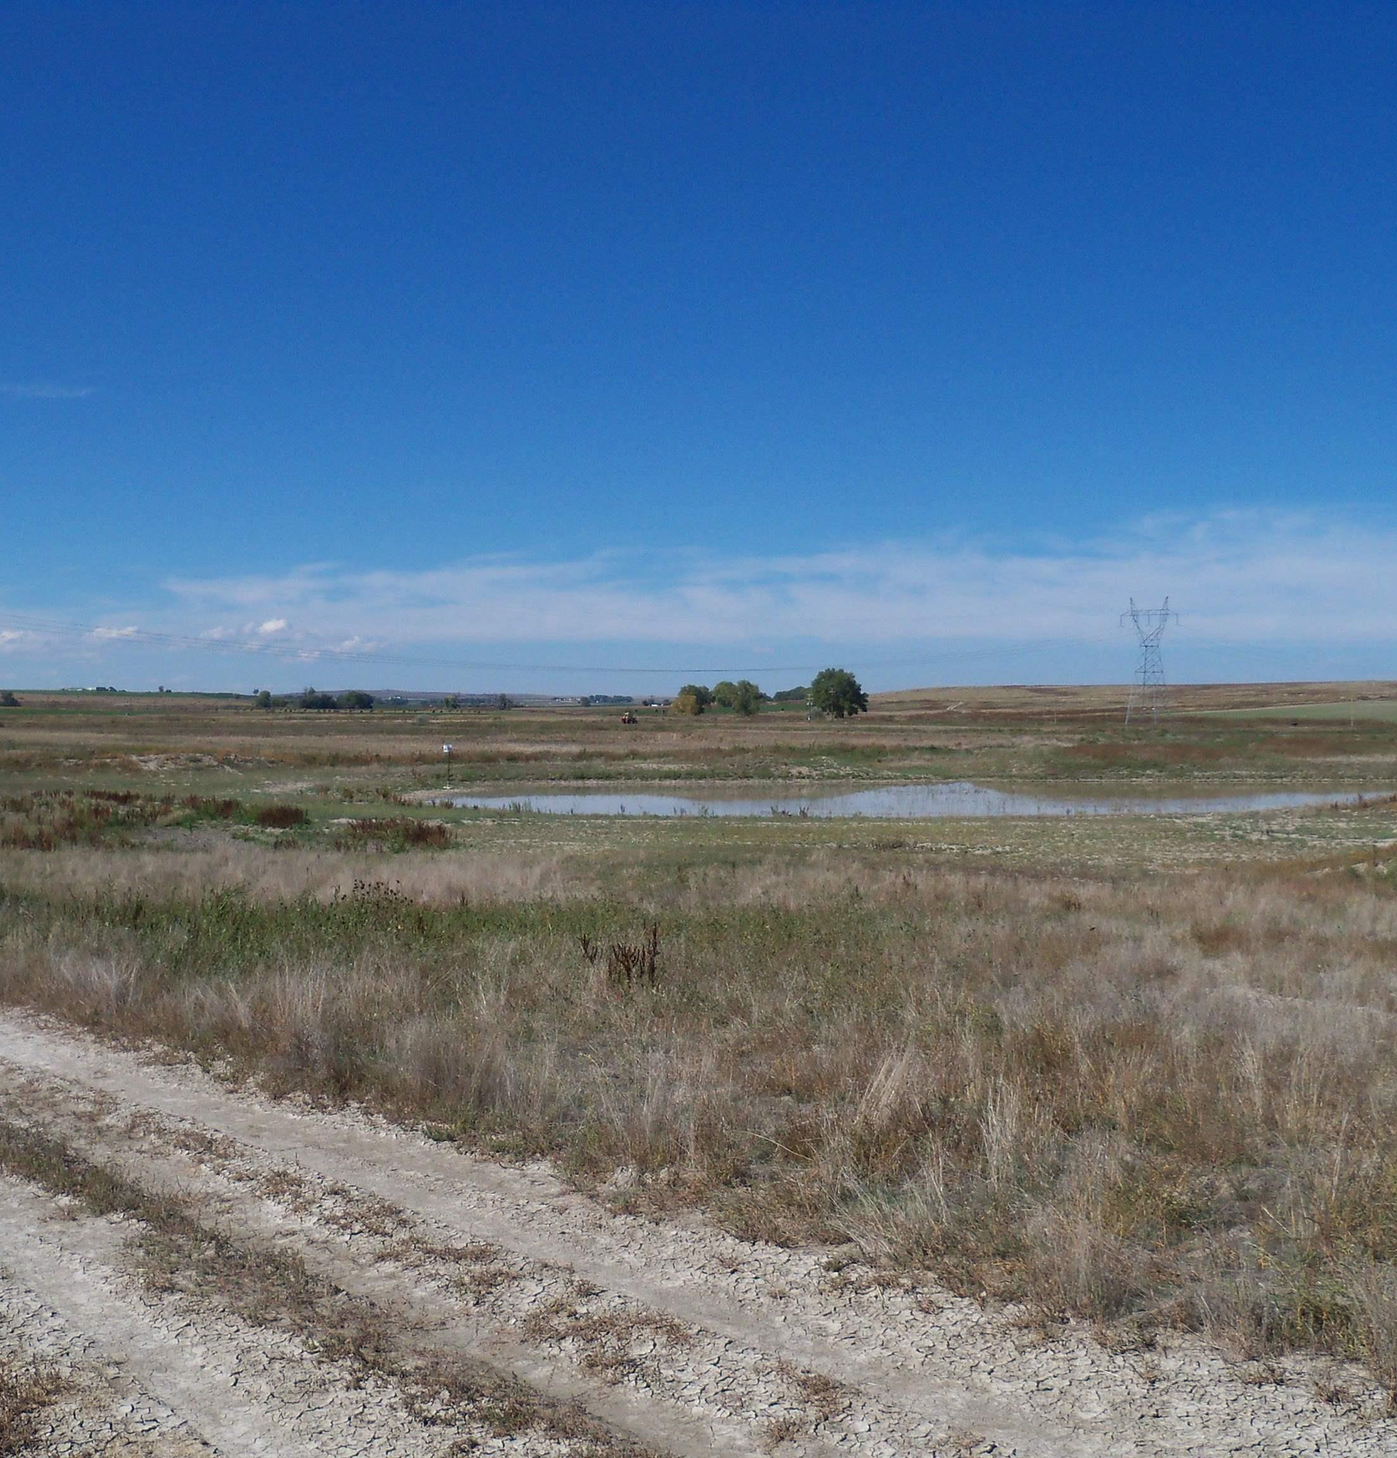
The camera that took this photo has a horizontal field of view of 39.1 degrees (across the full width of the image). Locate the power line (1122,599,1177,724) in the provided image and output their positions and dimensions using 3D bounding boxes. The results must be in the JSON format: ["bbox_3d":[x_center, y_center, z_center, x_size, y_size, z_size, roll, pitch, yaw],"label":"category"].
[{"bbox_3d":[113.595,-17.211,495.000,16.000,32.200,8.000,1,1,41],"label":"power line"}]

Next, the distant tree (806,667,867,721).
[{"bbox_3d":[44.074,-11.258,620.000,18.200,16.000,17.500,0,1,4],"label":"distant tree"}]

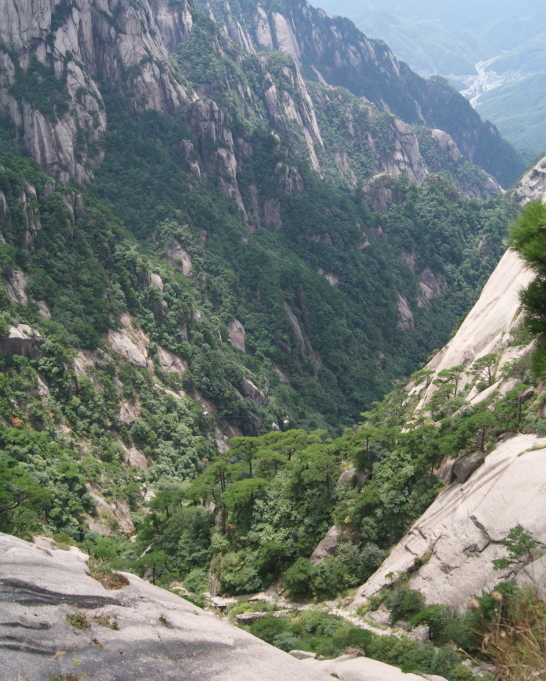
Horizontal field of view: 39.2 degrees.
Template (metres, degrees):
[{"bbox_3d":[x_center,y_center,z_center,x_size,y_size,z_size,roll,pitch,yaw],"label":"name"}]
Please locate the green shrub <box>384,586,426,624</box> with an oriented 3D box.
[{"bbox_3d":[13.280,26.750,77.470,4.270,3.610,3.740,0,27,0],"label":"green shrub"}]

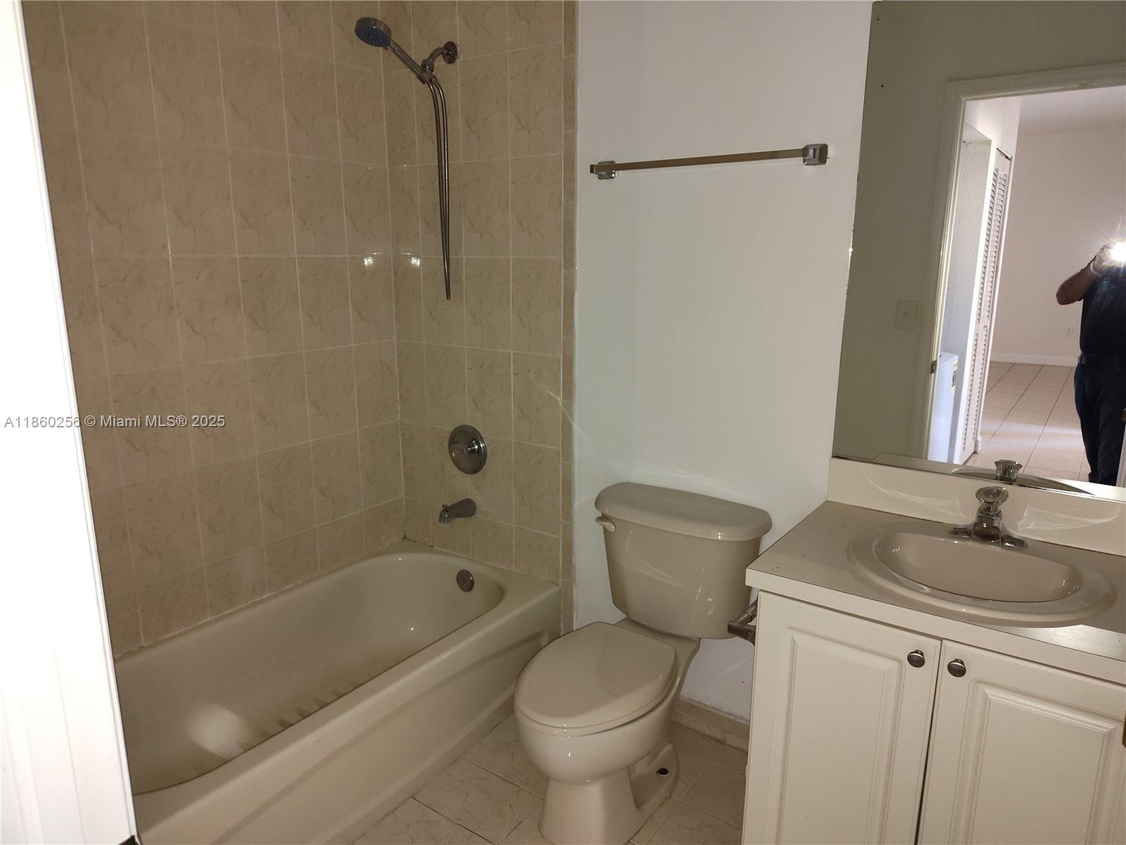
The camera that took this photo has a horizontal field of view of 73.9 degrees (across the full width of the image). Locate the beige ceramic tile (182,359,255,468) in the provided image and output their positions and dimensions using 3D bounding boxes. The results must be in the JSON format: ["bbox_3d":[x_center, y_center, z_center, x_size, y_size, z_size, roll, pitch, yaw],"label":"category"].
[{"bbox_3d":[-1.035,-0.032,2.262,0.010,0.302,0.200,9,16,34],"label":"beige ceramic tile"}]

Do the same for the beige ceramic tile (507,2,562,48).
[{"bbox_3d":[-0.078,-1.264,2.192,0.201,0.303,0.010,9,16,34],"label":"beige ceramic tile"}]

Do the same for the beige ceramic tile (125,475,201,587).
[{"bbox_3d":[-1.149,0.302,2.160,0.010,0.302,0.200,9,15,34],"label":"beige ceramic tile"}]

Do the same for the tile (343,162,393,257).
[{"bbox_3d":[-0.681,-0.734,2.606,0.010,0.302,0.201,9,15,34],"label":"tile"}]

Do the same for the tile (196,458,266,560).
[{"bbox_3d":[-1.036,0.266,2.329,0.010,0.302,0.200,9,16,34],"label":"tile"}]

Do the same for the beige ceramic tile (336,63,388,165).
[{"bbox_3d":[-0.681,-1.033,2.541,0.010,0.303,0.202,9,16,34],"label":"beige ceramic tile"}]

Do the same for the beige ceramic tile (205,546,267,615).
[{"bbox_3d":[-1.037,0.500,2.383,0.010,0.169,0.201,9,15,34],"label":"beige ceramic tile"}]

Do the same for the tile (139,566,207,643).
[{"bbox_3d":[-1.150,0.535,2.213,0.010,0.171,0.200,9,15,34],"label":"tile"}]

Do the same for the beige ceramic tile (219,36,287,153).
[{"bbox_3d":[-0.916,-0.962,2.221,0.010,0.304,0.201,9,15,34],"label":"beige ceramic tile"}]

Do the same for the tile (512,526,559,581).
[{"bbox_3d":[-0.086,0.457,2.579,0.200,0.171,0.010,9,15,34],"label":"tile"}]

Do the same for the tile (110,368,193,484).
[{"bbox_3d":[-1.149,0.007,2.095,0.010,0.303,0.201,9,16,34],"label":"tile"}]

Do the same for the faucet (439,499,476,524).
[{"bbox_3d":[-0.377,0.313,2.663,0.058,0.070,0.138,9,15,34],"label":"faucet"}]

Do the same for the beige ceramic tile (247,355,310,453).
[{"bbox_3d":[-0.919,-0.067,2.425,0.010,0.304,0.201,9,15,34],"label":"beige ceramic tile"}]

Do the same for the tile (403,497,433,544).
[{"bbox_3d":[-0.563,0.380,2.909,0.144,0.168,0.010,9,16,34],"label":"tile"}]

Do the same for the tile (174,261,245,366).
[{"bbox_3d":[-1.032,-0.328,2.189,0.010,0.303,0.201,9,16,34],"label":"tile"}]

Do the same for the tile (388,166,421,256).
[{"bbox_3d":[-0.558,-0.744,2.651,0.145,0.302,0.010,9,16,34],"label":"tile"}]

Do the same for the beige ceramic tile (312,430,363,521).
[{"bbox_3d":[-0.801,0.194,2.646,0.010,0.302,0.200,9,15,34],"label":"beige ceramic tile"}]

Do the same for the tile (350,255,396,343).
[{"bbox_3d":[-0.684,-0.438,2.677,0.010,0.303,0.202,9,16,34],"label":"tile"}]

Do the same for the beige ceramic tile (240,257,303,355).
[{"bbox_3d":[-0.917,-0.366,2.356,0.010,0.302,0.200,9,16,34],"label":"beige ceramic tile"}]

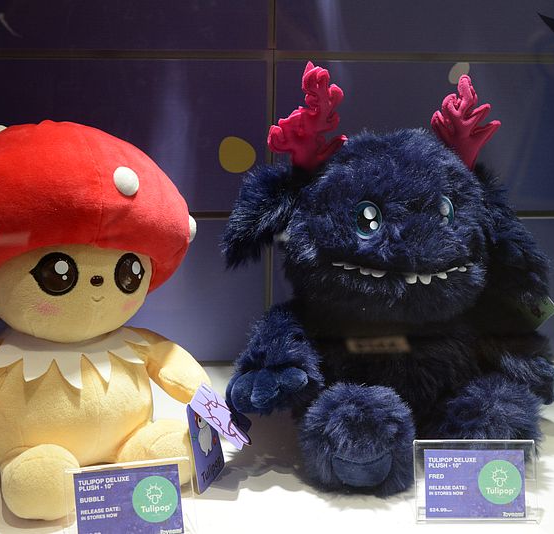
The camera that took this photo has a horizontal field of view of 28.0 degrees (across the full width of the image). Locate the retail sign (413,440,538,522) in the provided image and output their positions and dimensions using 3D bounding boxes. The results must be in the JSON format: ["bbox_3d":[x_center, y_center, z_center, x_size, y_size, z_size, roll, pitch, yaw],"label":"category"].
[{"bbox_3d":[0.135,0.144,0.751,0.082,0.051,0.028,1,13,0],"label":"retail sign"}]

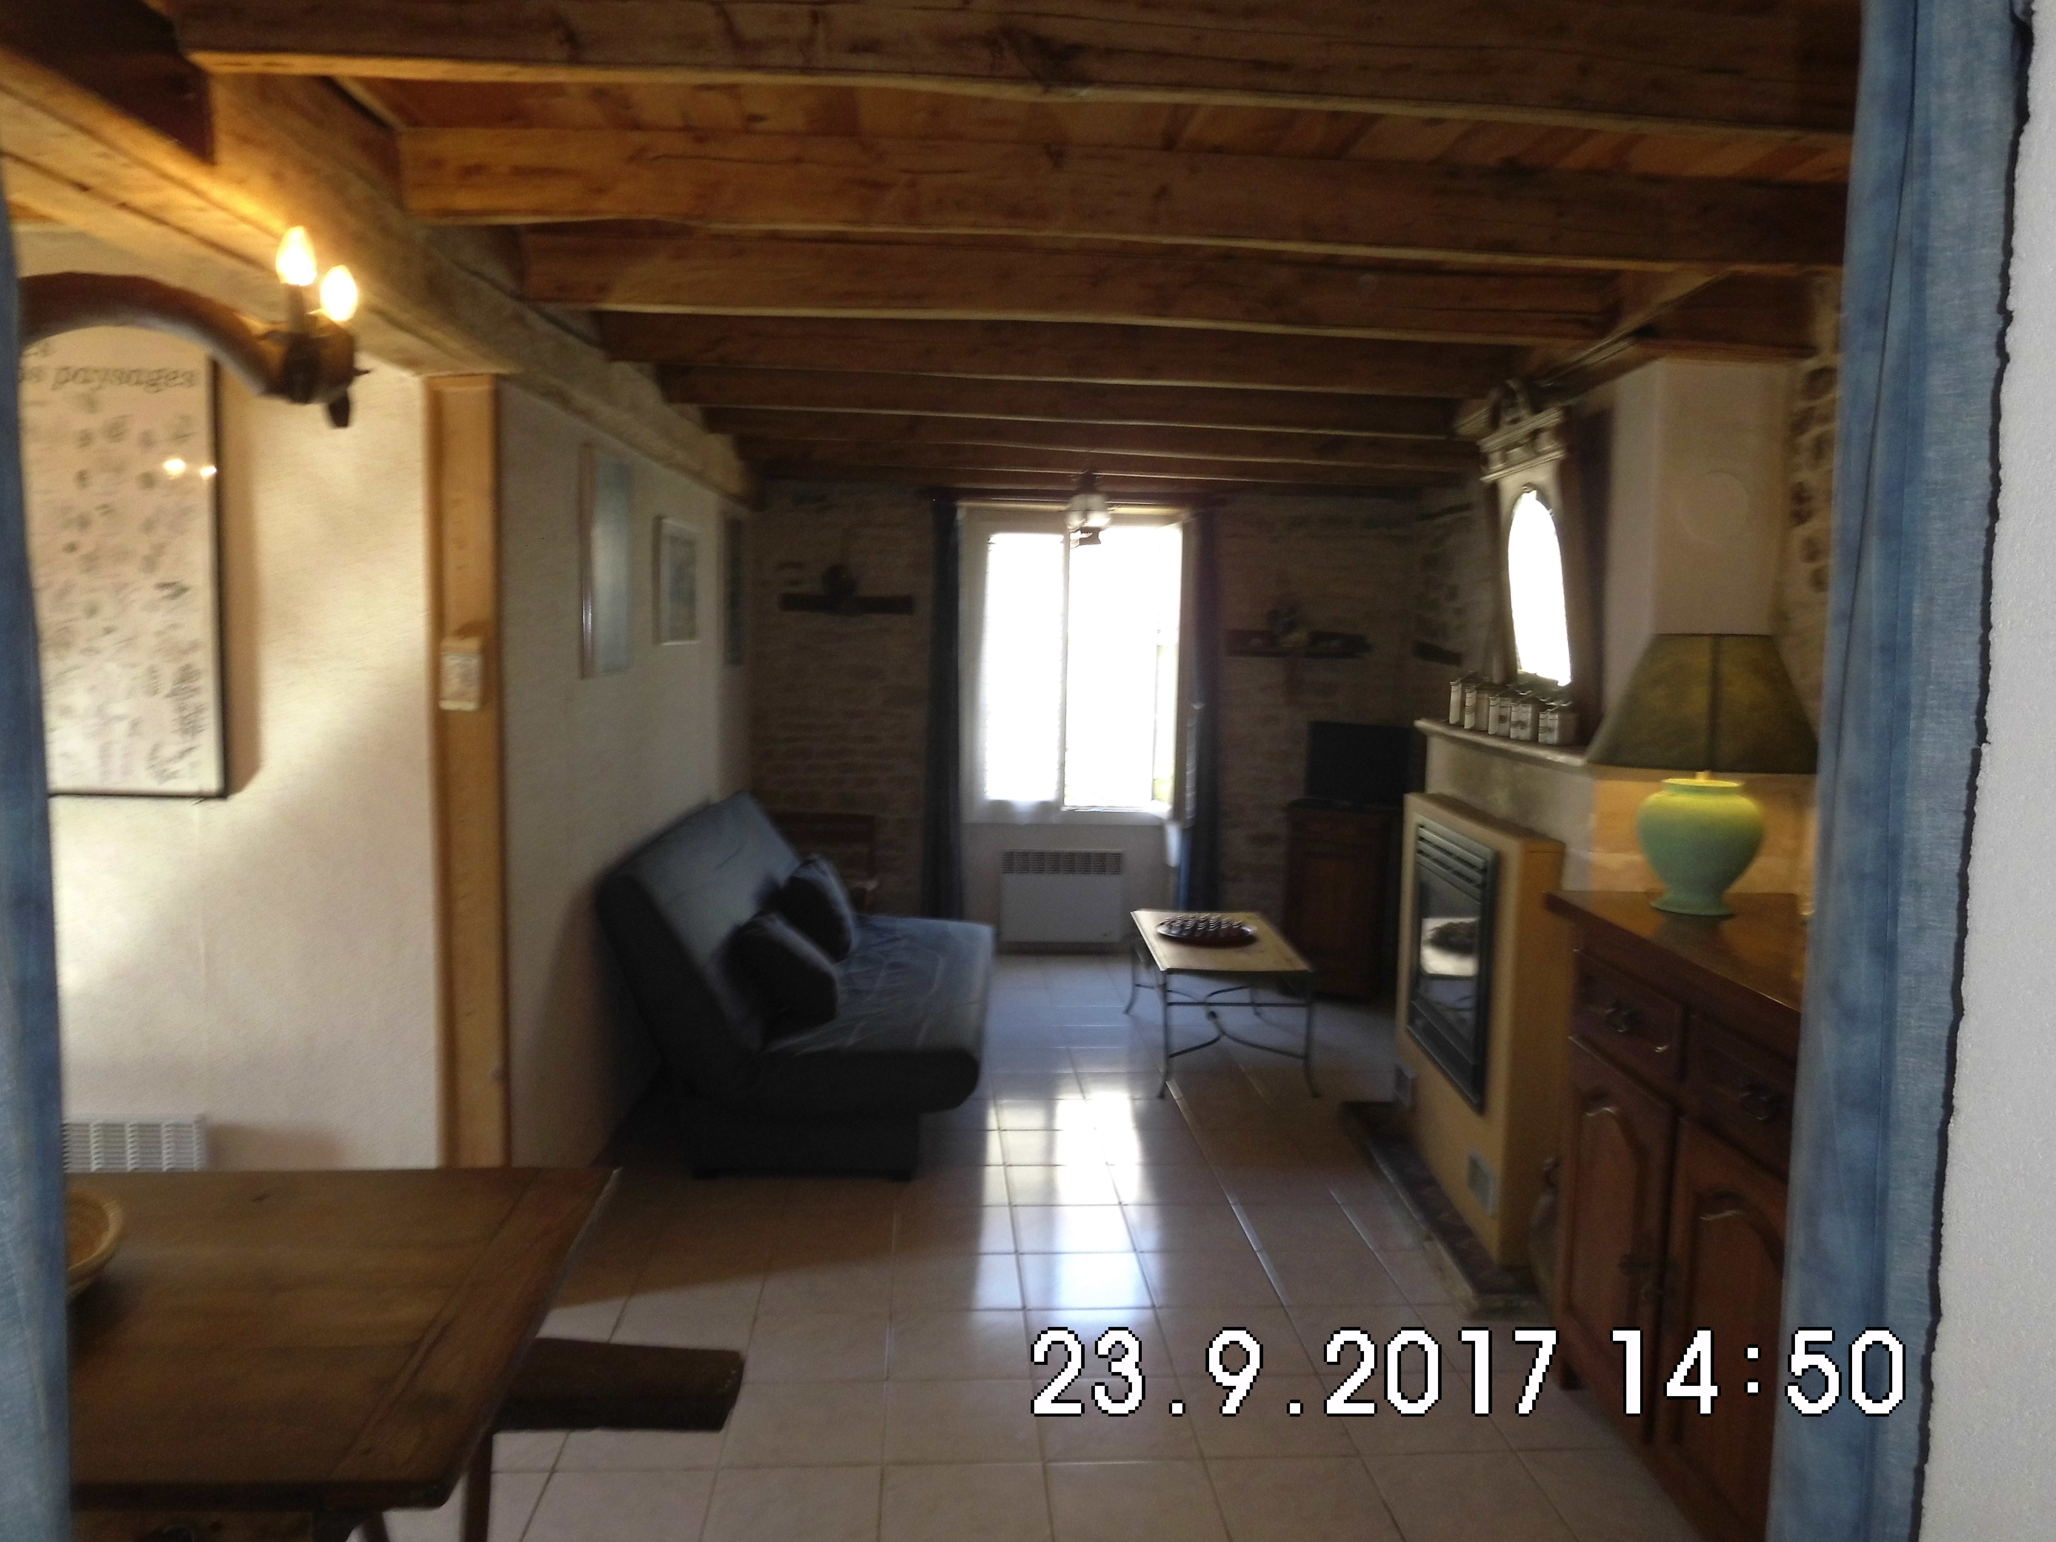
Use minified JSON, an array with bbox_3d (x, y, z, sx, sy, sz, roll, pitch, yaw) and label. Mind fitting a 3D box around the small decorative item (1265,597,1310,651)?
[{"bbox_3d":[1.273,-0.708,6.955,0.198,0.260,0.155,1,5,-4],"label":"small decorative item"}]

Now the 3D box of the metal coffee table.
[{"bbox_3d":[0.734,0.877,5.573,0.561,0.457,1.128,1,5,-2],"label":"metal coffee table"}]

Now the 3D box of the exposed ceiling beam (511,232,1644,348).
[{"bbox_3d":[0.137,-1.159,3.482,2.650,0.152,0.098,0,5,-6],"label":"exposed ceiling beam"}]

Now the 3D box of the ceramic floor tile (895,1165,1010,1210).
[{"bbox_3d":[-0.212,1.203,4.119,0.305,0.010,0.305,1,5,-4],"label":"ceramic floor tile"}]

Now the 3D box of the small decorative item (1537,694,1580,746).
[{"bbox_3d":[1.386,-0.130,3.712,0.078,0.125,0.082,-1,6,-22],"label":"small decorative item"}]

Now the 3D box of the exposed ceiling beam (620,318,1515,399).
[{"bbox_3d":[0.137,-1.236,4.216,2.645,0.179,0.105,1,5,-7],"label":"exposed ceiling beam"}]

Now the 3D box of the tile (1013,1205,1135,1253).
[{"bbox_3d":[0.119,1.253,3.887,0.315,0.010,0.315,1,5,-4],"label":"tile"}]

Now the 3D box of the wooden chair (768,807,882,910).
[{"bbox_3d":[-0.928,0.576,6.412,0.499,0.776,0.477,0,5,-4],"label":"wooden chair"}]

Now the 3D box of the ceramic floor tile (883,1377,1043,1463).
[{"bbox_3d":[-0.131,1.312,2.869,0.305,0.010,0.305,0,5,-4],"label":"ceramic floor tile"}]

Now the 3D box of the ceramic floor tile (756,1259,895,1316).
[{"bbox_3d":[-0.489,1.274,3.532,0.315,0.010,0.315,1,5,-4],"label":"ceramic floor tile"}]

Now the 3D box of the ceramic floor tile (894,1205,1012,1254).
[{"bbox_3d":[-0.192,1.232,3.811,0.305,0.010,0.305,1,5,-4],"label":"ceramic floor tile"}]

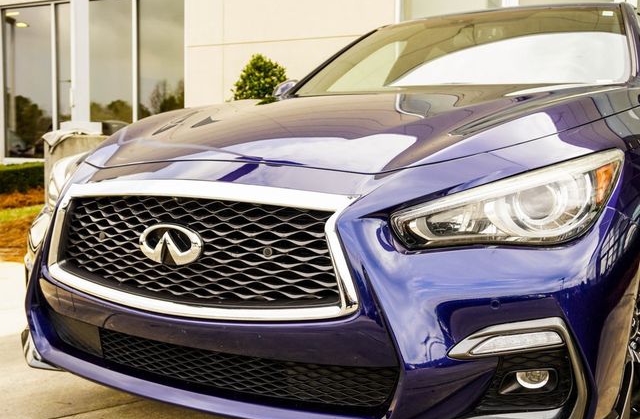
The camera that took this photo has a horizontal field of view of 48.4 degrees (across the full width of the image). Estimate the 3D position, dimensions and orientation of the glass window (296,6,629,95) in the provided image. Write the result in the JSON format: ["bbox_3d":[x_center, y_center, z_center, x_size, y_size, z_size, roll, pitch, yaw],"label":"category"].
[{"bbox_3d":[0.573,-0.662,2.953,1.370,0.180,0.880,3,37,31],"label":"glass window"}]

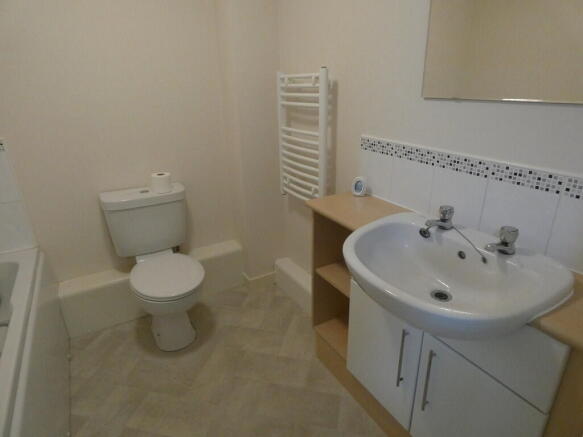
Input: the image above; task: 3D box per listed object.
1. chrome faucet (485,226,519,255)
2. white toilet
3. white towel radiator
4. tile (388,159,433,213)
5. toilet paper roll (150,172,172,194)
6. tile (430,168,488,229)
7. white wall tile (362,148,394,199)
[{"bbox_3d":[0.571,0.068,0.910,0.117,0.081,0.055,-13,25,-27],"label":"chrome faucet"},{"bbox_3d":[-0.731,0.287,1.929,0.462,0.778,0.721,-13,25,-27],"label":"white toilet"},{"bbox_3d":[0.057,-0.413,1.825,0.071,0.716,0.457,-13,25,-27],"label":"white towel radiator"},{"bbox_3d":[0.466,-0.126,1.309,0.010,0.193,0.203,-13,25,-27],"label":"tile"},{"bbox_3d":[-0.769,-0.215,1.996,0.106,0.097,0.106,-13,25,-27],"label":"toilet paper roll"},{"bbox_3d":[0.564,-0.063,1.147,0.010,0.193,0.196,-13,25,-27],"label":"tile"},{"bbox_3d":[0.368,-0.188,1.471,0.010,0.193,0.197,-13,25,-27],"label":"white wall tile"}]

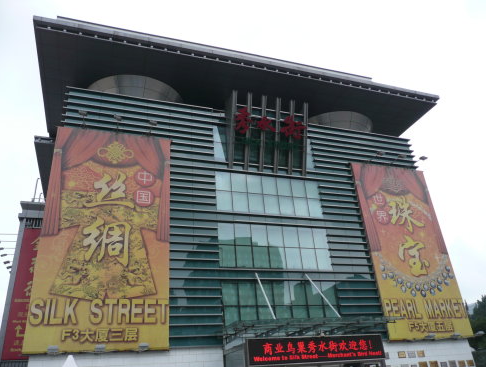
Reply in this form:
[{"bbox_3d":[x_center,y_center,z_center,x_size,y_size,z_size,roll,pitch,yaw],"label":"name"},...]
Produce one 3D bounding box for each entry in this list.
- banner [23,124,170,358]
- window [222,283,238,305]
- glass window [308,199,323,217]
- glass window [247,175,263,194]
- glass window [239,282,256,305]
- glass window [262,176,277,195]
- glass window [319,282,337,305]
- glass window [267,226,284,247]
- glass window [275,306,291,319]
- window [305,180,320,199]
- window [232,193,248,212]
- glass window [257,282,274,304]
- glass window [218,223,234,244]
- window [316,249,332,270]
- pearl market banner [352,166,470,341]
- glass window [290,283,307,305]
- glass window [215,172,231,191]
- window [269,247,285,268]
[{"bbox_3d":[-8.951,3.073,26.636,8.128,15.181,0.220,6,-28,-19],"label":"banner"},{"bbox_3d":[-0.885,7.422,26.812,1.160,1.624,0.100,6,-28,-19],"label":"window"},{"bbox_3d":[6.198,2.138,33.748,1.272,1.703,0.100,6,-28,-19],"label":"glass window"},{"bbox_3d":[0.926,0.078,31.423,1.261,1.545,0.100,6,-28,-19],"label":"glass window"},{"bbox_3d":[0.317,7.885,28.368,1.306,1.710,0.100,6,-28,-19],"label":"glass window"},{"bbox_3d":[2.266,0.218,33.158,1.306,1.644,0.100,6,-28,-19],"label":"glass window"},{"bbox_3d":[5.991,7.551,27.553,1.215,1.647,0.100,5,-28,-19],"label":"glass window"},{"bbox_3d":[2.440,3.996,29.960,1.261,1.584,0.100,6,-28,-19],"label":"glass window"},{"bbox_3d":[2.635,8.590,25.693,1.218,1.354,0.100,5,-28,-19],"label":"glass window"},{"bbox_3d":[6.080,0.590,34.508,1.272,1.644,0.100,6,-28,-19],"label":"window"},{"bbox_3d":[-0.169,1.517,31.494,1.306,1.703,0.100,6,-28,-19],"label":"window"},{"bbox_3d":[1.507,7.482,26.838,1.225,1.587,0.100,6,-28,-19],"label":"glass window"},{"bbox_3d":[-1.135,3.363,26.941,1.176,1.640,0.100,5,-28,-19],"label":"glass window"},{"bbox_3d":[6.019,5.657,29.639,1.225,1.587,0.100,6,-28,-19],"label":"window"},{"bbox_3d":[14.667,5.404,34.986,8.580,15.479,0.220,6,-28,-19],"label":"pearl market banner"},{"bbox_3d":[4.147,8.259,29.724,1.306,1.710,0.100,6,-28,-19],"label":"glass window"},{"bbox_3d":[-1.500,-0.158,30.574,1.223,1.545,0.100,6,-28,-19],"label":"glass window"},{"bbox_3d":[2.497,5.317,28.397,1.225,1.587,0.100,6,-28,-19],"label":"window"}]

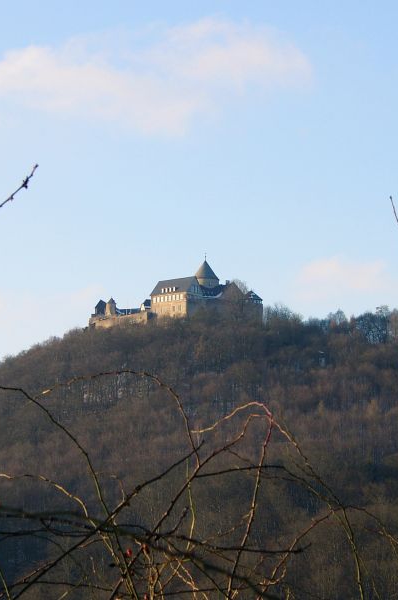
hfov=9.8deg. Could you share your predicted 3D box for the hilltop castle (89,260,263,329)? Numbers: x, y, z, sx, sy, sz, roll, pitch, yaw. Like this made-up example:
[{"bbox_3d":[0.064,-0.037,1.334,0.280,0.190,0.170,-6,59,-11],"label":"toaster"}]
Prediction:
[{"bbox_3d":[-10.233,-2.618,1100.000,68.000,33.000,47.000,-6,-10,35],"label":"hilltop castle"}]

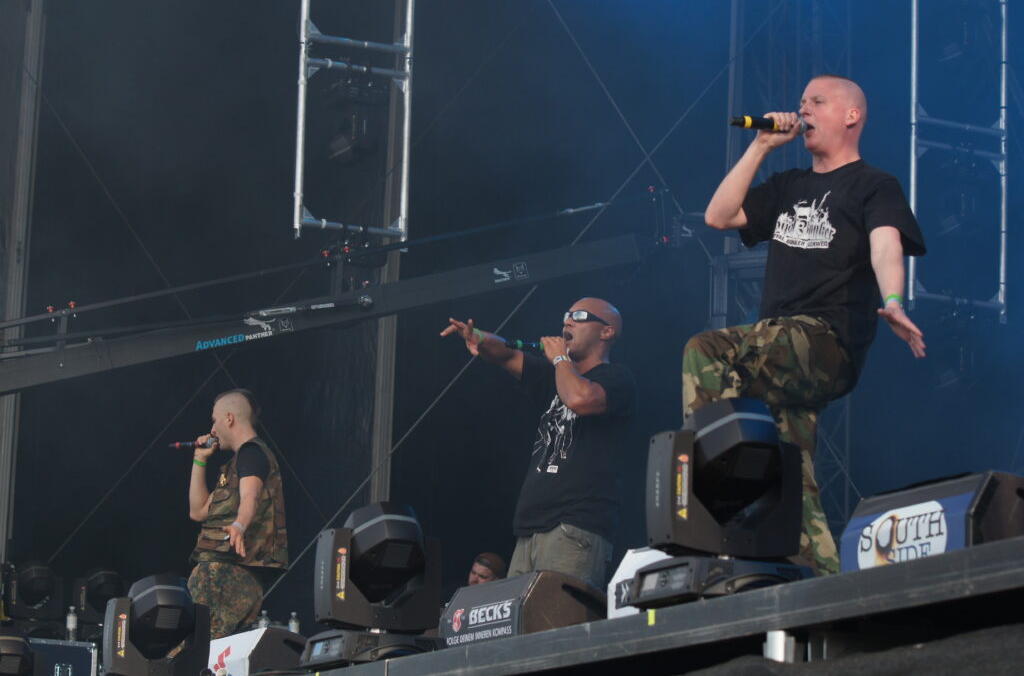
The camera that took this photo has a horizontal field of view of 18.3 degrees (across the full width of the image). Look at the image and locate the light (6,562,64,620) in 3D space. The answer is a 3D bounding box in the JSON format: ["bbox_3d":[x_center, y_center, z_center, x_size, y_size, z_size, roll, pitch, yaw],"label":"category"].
[{"bbox_3d":[-3.183,1.723,21.150,0.350,0.505,0.370,7,-12,-24],"label":"light"}]

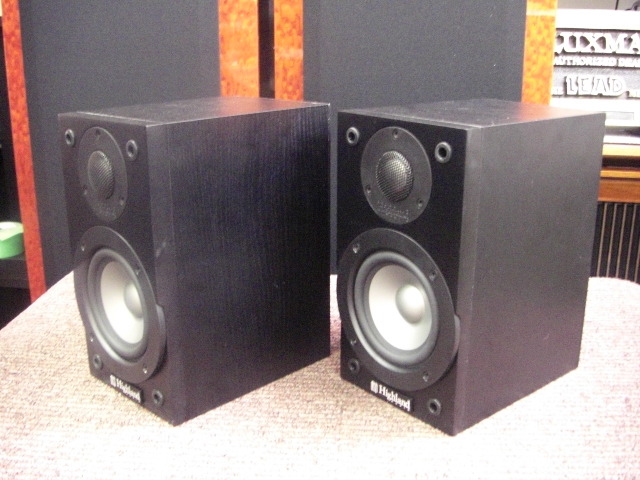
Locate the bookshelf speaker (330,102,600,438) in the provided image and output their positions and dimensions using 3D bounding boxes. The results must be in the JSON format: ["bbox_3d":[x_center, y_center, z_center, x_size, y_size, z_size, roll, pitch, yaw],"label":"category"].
[{"bbox_3d":[0.134,0.008,0.638,0.189,0.247,0.138,-14,21,-38],"label":"bookshelf speaker"}]

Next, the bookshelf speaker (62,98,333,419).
[{"bbox_3d":[-0.105,0.004,0.649,0.138,0.247,0.189,15,23,42],"label":"bookshelf speaker"}]

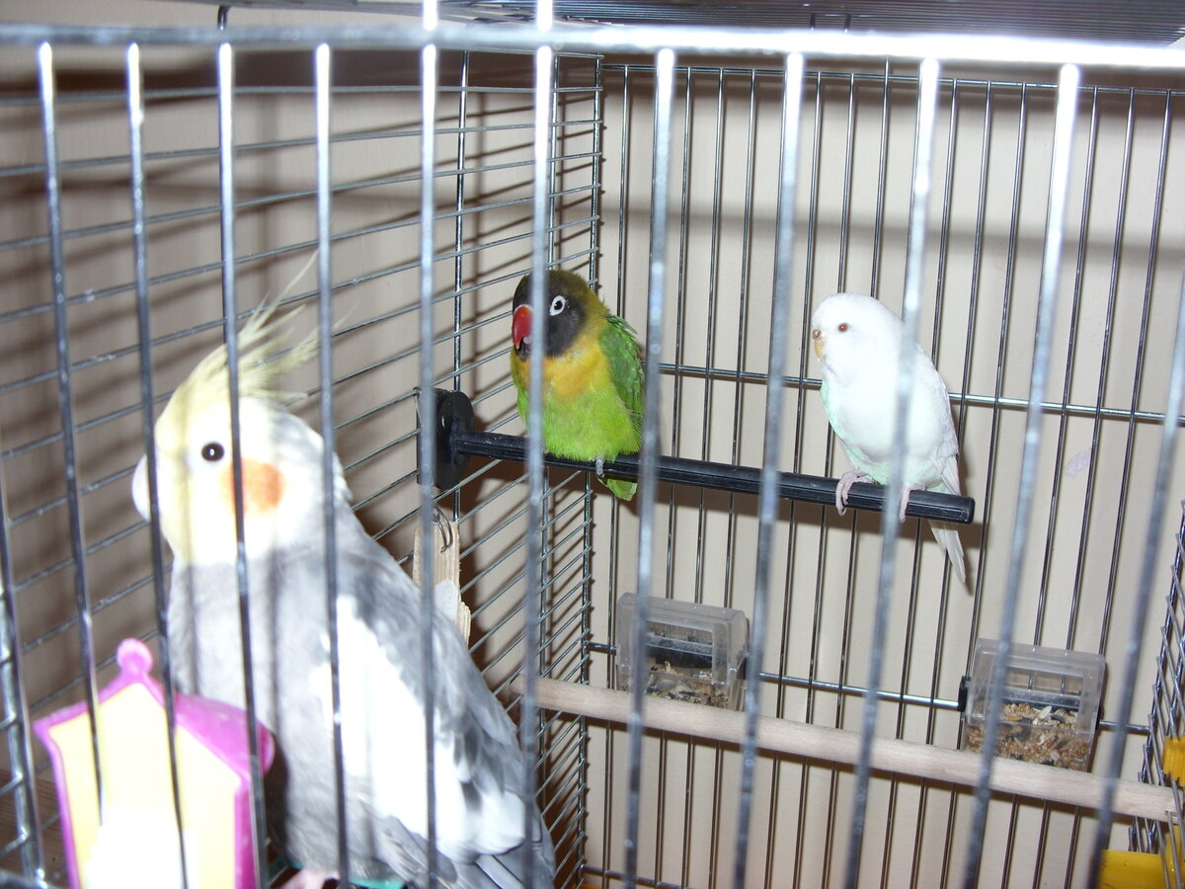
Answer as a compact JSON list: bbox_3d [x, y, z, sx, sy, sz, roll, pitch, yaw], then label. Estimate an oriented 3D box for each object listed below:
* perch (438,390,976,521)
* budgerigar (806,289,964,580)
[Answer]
[{"bbox_3d":[0.035,0.011,0.504,0.221,0.042,0.042,7,17,19],"label":"perch"},{"bbox_3d":[0.116,0.001,0.480,0.091,0.121,0.042,-11,20,-38],"label":"budgerigar"}]

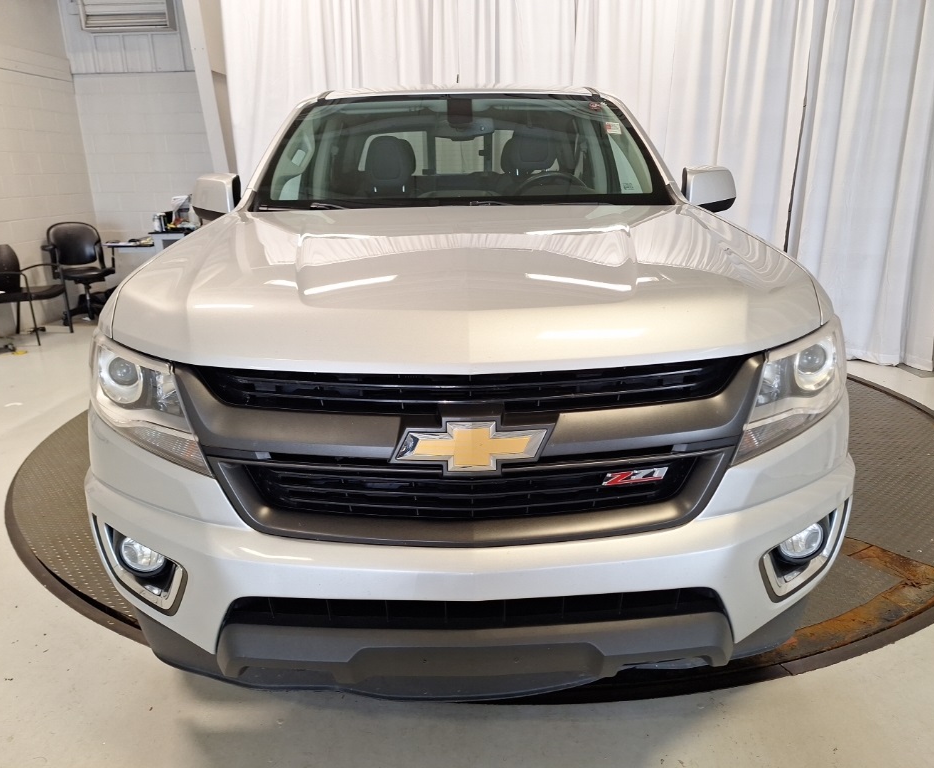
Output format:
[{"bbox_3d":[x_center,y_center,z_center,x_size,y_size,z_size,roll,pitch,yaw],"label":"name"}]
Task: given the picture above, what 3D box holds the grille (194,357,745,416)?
[{"bbox_3d":[0.005,0.001,1.106,0.930,0.085,0.130,-1,17,0],"label":"grille"}]

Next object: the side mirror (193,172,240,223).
[{"bbox_3d":[-0.972,-0.736,2.687,0.220,0.195,0.160,-1,17,0],"label":"side mirror"}]

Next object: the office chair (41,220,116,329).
[{"bbox_3d":[-3.758,-1.071,6.694,0.660,0.990,0.640,-10,19,-29],"label":"office chair"}]

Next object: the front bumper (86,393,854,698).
[{"bbox_3d":[0.006,0.354,1.393,1.860,0.590,0.560,-1,17,0],"label":"front bumper"}]

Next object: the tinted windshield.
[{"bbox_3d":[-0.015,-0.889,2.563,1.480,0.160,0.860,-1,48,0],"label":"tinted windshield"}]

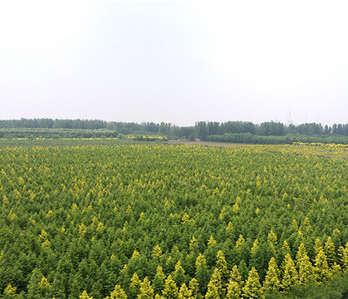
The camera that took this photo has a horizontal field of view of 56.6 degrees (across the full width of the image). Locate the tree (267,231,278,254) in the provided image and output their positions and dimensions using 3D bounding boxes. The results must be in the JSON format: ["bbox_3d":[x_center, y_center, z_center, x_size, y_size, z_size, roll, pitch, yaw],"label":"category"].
[{"bbox_3d":[12.538,12.319,41.328,1.700,4.000,1.700,0,4,0],"label":"tree"}]

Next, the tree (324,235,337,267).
[{"bbox_3d":[19.920,13.632,41.475,2.000,4.900,2.000,1,4,0],"label":"tree"}]

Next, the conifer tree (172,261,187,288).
[{"bbox_3d":[0.562,14.100,34.506,1.800,4.500,1.800,1,4,0],"label":"conifer tree"}]

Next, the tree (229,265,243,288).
[{"bbox_3d":[5.854,12.921,30.978,1.600,3.900,1.600,0,4,0],"label":"tree"}]

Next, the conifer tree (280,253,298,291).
[{"bbox_3d":[13.055,14.273,36.913,2.100,4.900,2.100,1,4,0],"label":"conifer tree"}]

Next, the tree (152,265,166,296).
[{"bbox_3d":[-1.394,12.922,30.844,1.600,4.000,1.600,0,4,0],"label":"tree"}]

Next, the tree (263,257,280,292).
[{"bbox_3d":[10.868,14.327,35.714,2.100,4.900,2.100,1,4,0],"label":"tree"}]

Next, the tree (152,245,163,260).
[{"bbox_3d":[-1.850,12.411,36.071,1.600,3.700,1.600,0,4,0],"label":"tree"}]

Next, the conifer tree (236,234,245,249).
[{"bbox_3d":[8.901,13.633,43.189,1.800,4.500,1.800,1,4,0],"label":"conifer tree"}]

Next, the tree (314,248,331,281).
[{"bbox_3d":[16.131,12.810,35.282,1.800,4.100,1.800,0,4,0],"label":"tree"}]

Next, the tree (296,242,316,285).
[{"bbox_3d":[15.007,13.633,37.984,2.300,5.400,2.300,1,4,0],"label":"tree"}]

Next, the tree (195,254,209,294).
[{"bbox_3d":[3.069,14.199,36.508,1.900,4.900,1.900,1,4,0],"label":"tree"}]

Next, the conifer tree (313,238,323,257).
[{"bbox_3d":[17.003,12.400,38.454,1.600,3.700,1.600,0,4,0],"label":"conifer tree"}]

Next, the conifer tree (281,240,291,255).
[{"bbox_3d":[14.084,13.822,41.033,1.800,4.500,1.800,1,4,0],"label":"conifer tree"}]

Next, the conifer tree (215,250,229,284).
[{"bbox_3d":[5.030,12.776,34.477,1.700,4.100,1.700,0,4,0],"label":"conifer tree"}]

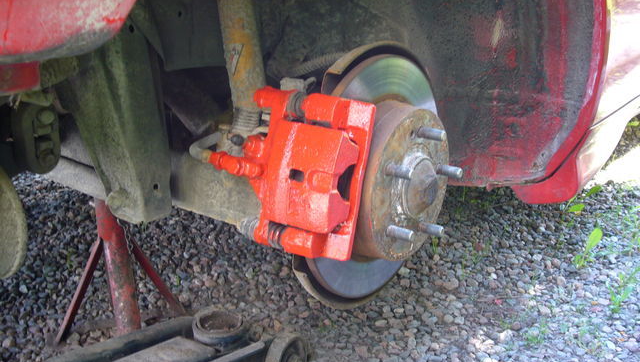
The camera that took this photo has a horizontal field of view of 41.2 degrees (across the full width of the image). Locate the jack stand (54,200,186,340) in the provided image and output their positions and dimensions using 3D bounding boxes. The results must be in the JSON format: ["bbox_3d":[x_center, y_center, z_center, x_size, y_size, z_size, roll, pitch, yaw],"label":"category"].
[{"bbox_3d":[-0.307,0.136,1.298,0.220,0.310,0.190,-10,22,-18],"label":"jack stand"}]

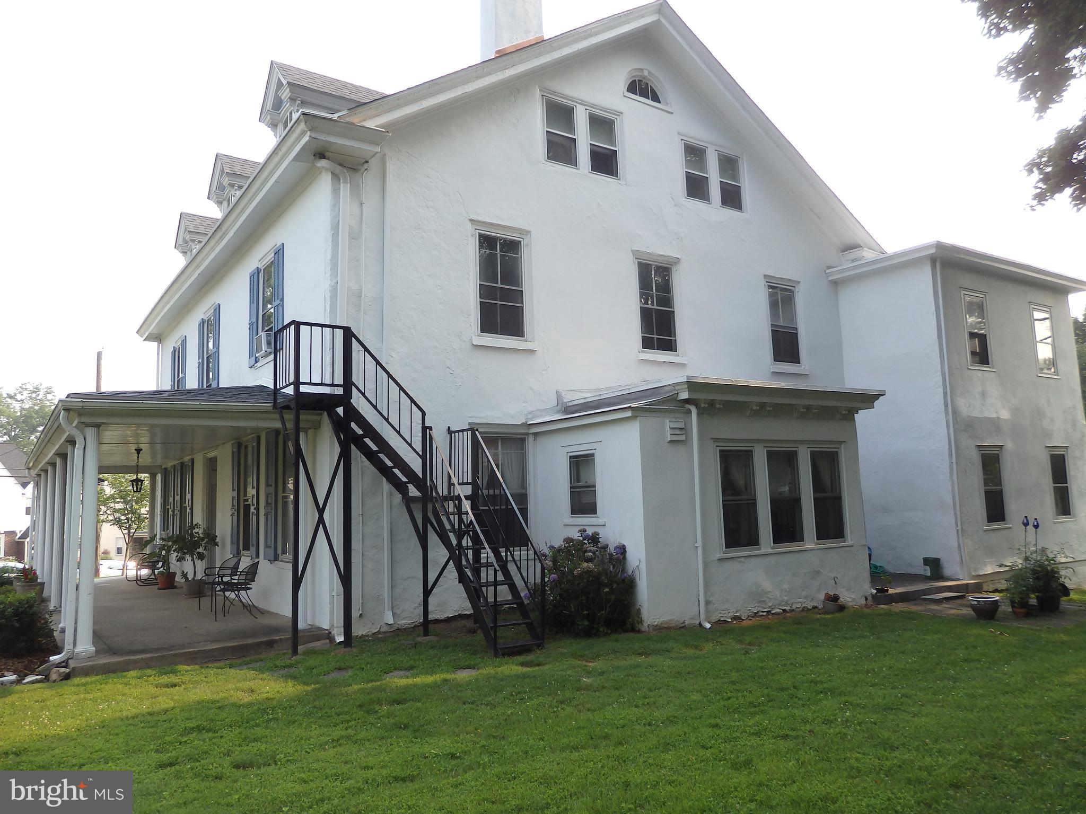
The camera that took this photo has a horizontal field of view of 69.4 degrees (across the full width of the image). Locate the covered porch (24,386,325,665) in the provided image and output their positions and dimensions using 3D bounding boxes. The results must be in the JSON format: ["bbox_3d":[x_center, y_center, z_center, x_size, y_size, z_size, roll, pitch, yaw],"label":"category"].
[{"bbox_3d":[-8.171,1.837,15.432,3.233,3.887,14.266,3,-8,-35],"label":"covered porch"}]

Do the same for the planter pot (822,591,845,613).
[{"bbox_3d":[4.048,2.714,10.943,0.290,0.260,0.290,-2,-6,0],"label":"planter pot"}]

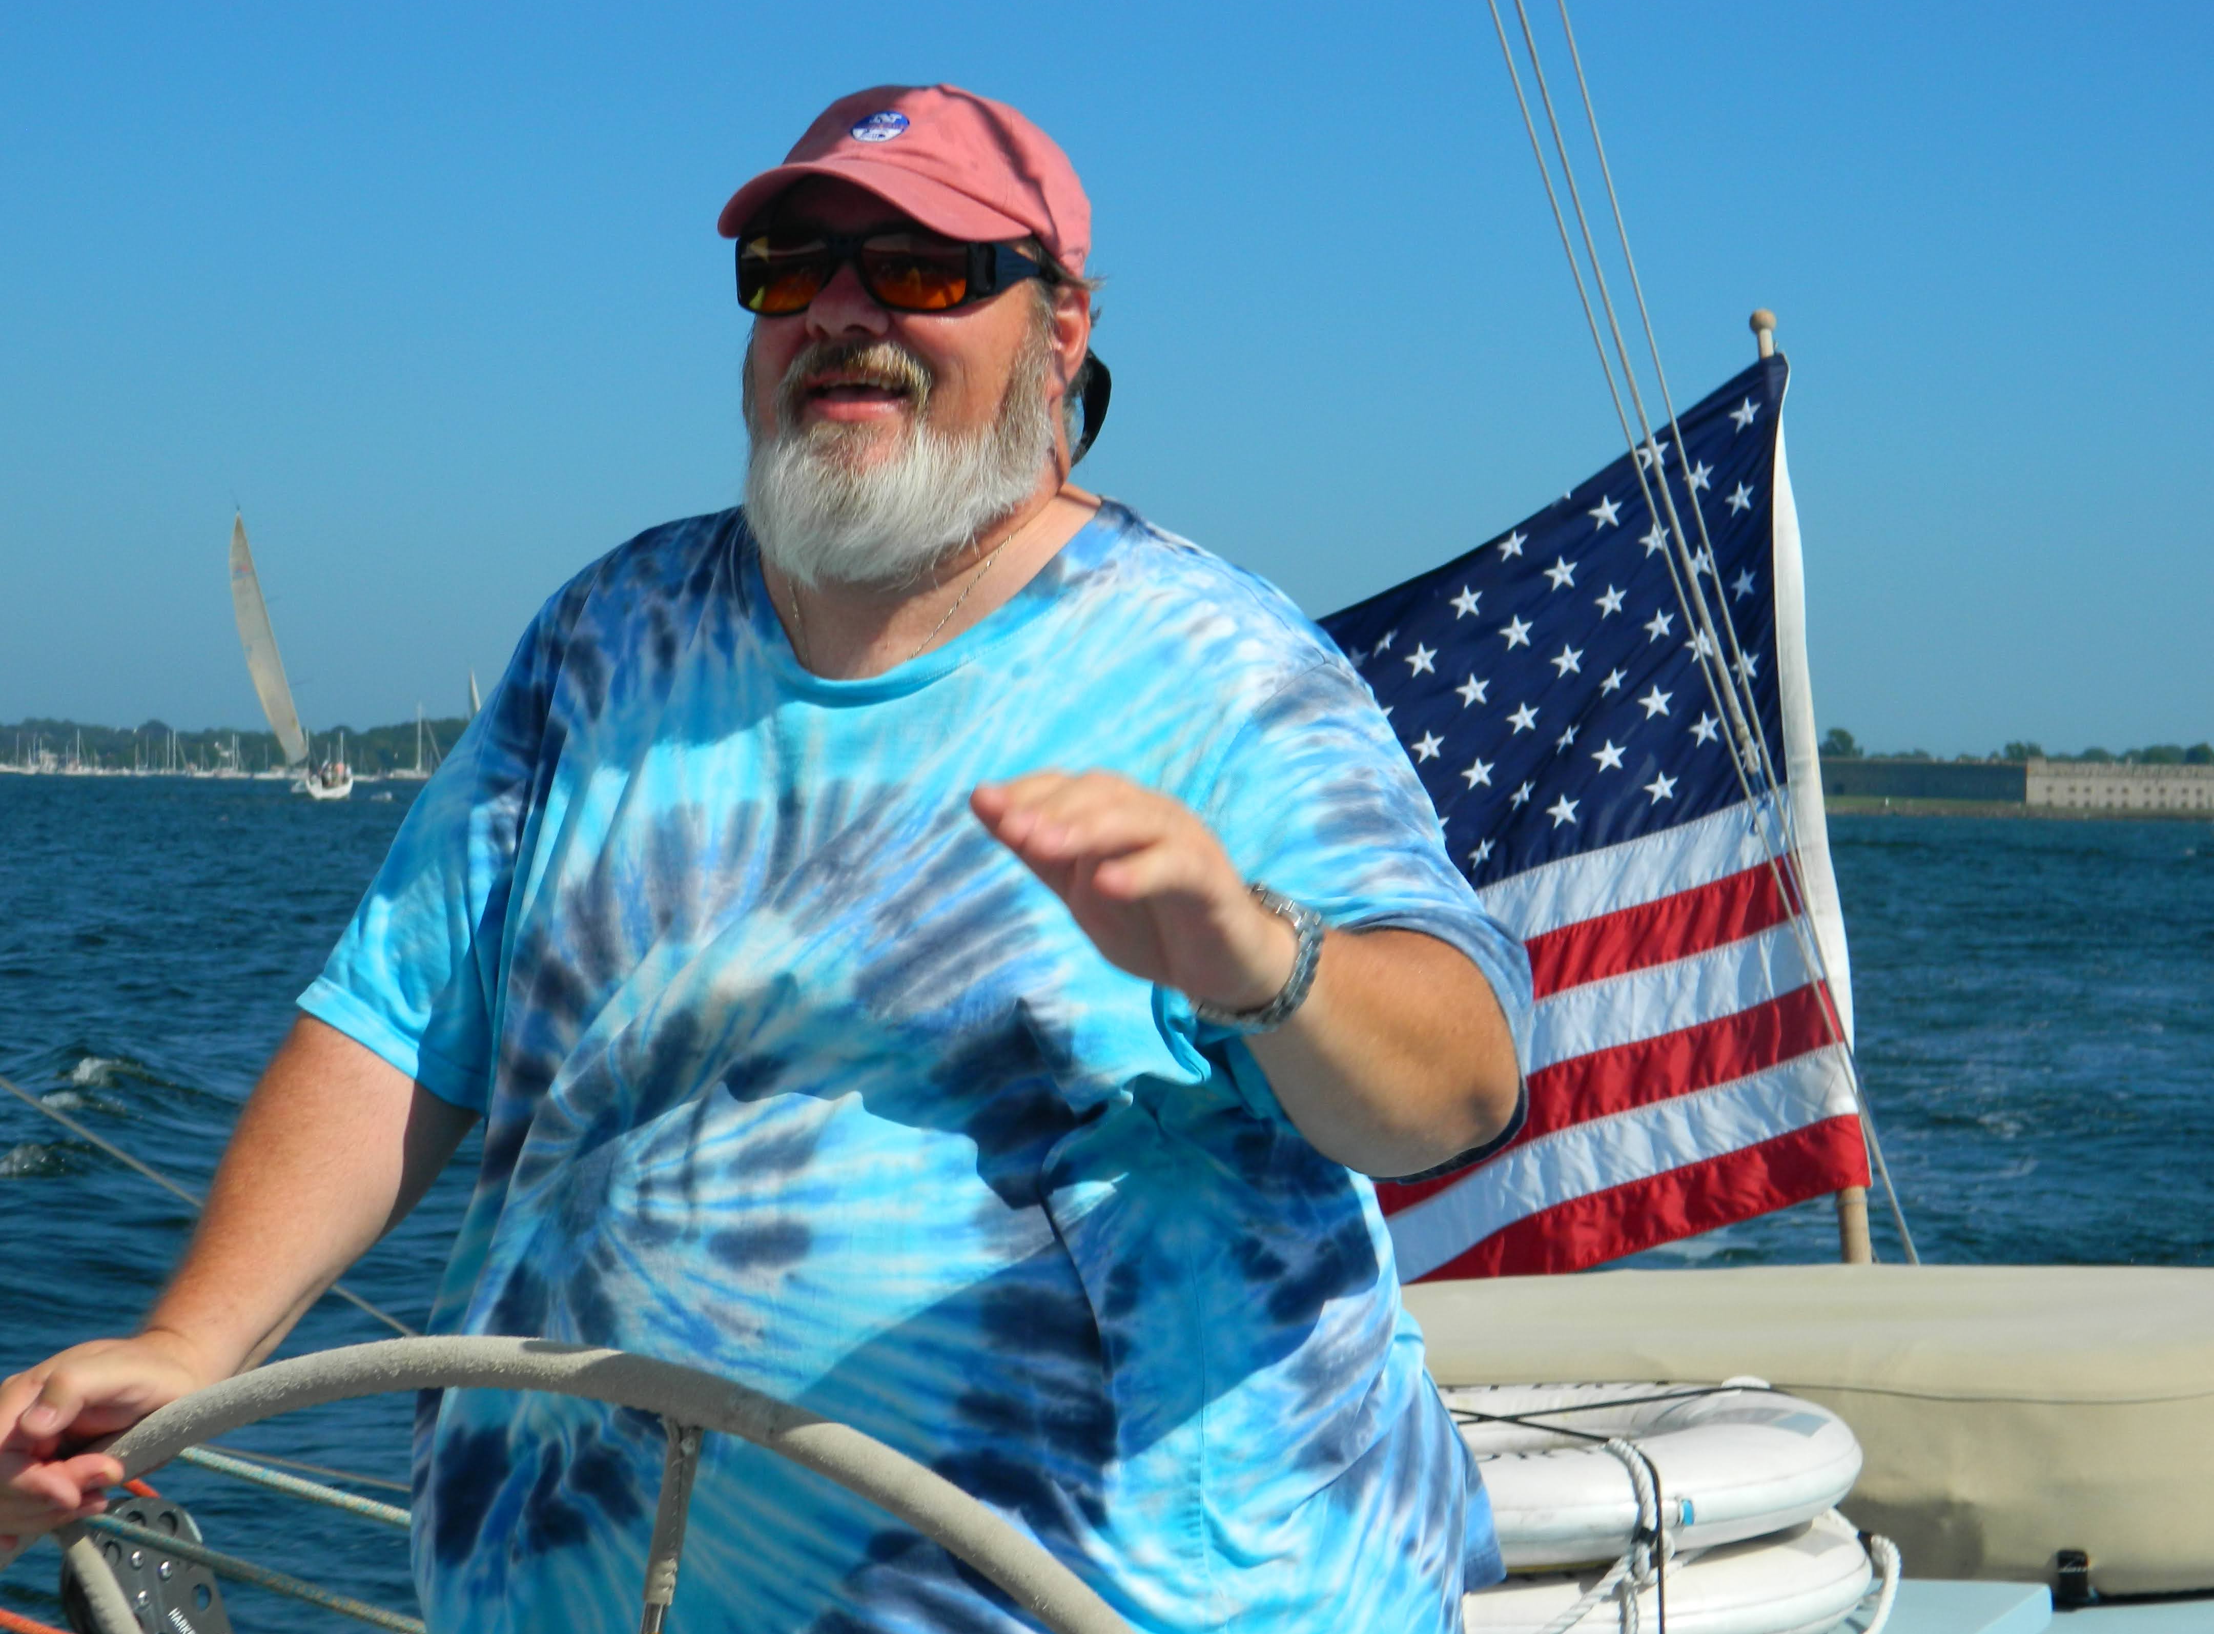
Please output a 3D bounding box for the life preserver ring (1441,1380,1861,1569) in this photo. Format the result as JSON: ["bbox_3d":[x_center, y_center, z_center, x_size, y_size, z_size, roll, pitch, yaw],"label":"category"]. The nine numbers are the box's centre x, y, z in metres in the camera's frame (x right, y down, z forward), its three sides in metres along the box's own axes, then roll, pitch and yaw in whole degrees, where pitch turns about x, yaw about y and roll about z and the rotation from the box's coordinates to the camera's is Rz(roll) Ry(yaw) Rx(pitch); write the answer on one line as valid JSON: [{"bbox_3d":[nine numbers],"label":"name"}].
[{"bbox_3d":[0.259,0.496,3.380,0.610,0.080,0.610,-4,-1,0],"label":"life preserver ring"}]

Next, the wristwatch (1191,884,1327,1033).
[{"bbox_3d":[0.078,0.073,2.420,0.078,0.070,0.040,19,-8,38],"label":"wristwatch"}]

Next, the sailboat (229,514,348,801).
[{"bbox_3d":[-57.105,-11.078,308.000,4.500,20.500,12.500,-17,6,-19],"label":"sailboat"}]

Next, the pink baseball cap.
[{"bbox_3d":[-0.123,-0.383,2.690,0.182,0.127,0.270,1,-3,27],"label":"pink baseball cap"}]

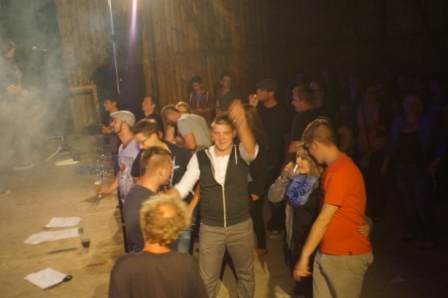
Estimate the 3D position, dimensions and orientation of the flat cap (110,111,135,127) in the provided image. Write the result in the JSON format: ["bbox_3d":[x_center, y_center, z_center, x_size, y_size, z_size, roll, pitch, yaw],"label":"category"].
[{"bbox_3d":[-0.933,-0.280,4.800,0.250,0.130,0.190,8,14,-11],"label":"flat cap"}]

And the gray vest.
[{"bbox_3d":[-0.004,0.260,3.720,0.390,0.580,0.260,-2,16,2],"label":"gray vest"}]

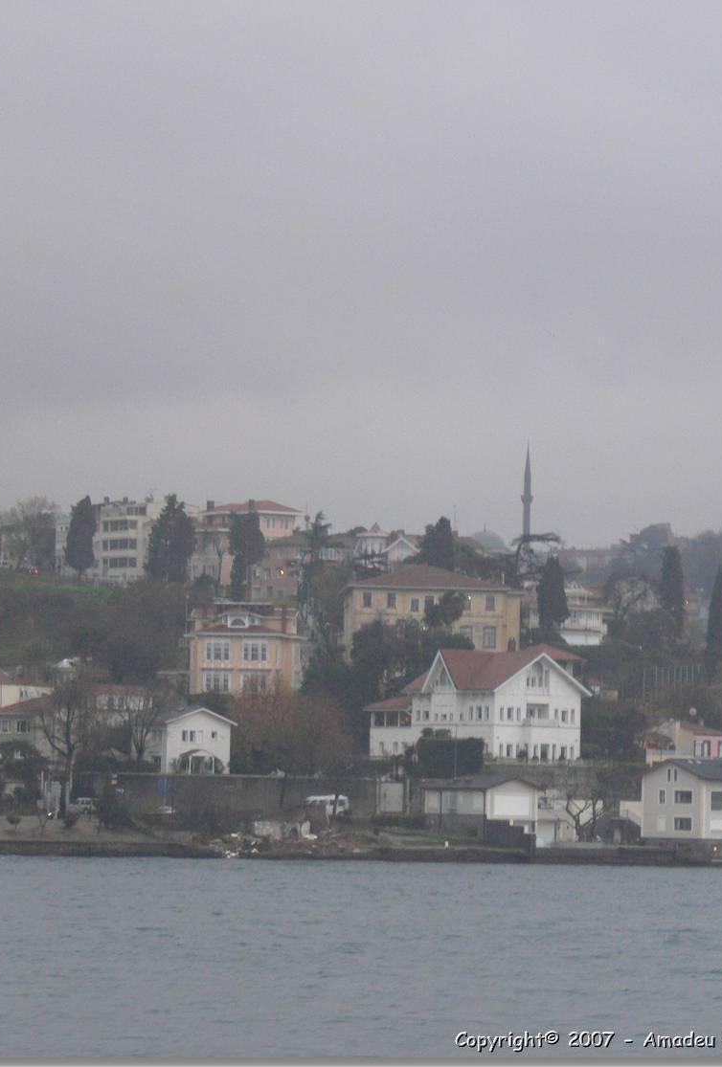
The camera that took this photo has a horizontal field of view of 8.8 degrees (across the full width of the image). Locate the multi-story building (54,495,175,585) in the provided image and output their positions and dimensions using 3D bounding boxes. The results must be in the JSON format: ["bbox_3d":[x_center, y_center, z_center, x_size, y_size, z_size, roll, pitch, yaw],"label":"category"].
[{"bbox_3d":[-38.596,1.192,735.000,15.000,13.700,12.000,0,-4,22],"label":"multi-story building"}]

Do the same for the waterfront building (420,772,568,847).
[{"bbox_3d":[15.808,32.974,558.000,12.500,8.300,13.500,3,-4,-27],"label":"waterfront building"}]

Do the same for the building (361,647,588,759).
[{"bbox_3d":[13.290,19.620,542.480,14.360,12.790,21.760,4,-5,-40],"label":"building"}]

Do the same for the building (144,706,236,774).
[{"bbox_3d":[-19.850,23.950,545.000,8.500,7.900,7.500,3,-4,-34],"label":"building"}]

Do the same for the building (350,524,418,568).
[{"bbox_3d":[3.951,2.501,760.000,10.000,8.500,10.000,1,-3,7],"label":"building"}]

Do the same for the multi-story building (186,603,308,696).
[{"bbox_3d":[-14.915,15.587,612.000,12.800,13.000,11.000,0,-3,15],"label":"multi-story building"}]

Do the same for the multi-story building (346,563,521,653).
[{"bbox_3d":[9.860,10.790,648.000,23.500,13.000,17.000,1,-3,-3],"label":"multi-story building"}]

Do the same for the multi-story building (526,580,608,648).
[{"bbox_3d":[30.462,12.066,695.000,9.500,10.000,9.000,4,-4,-37],"label":"multi-story building"}]

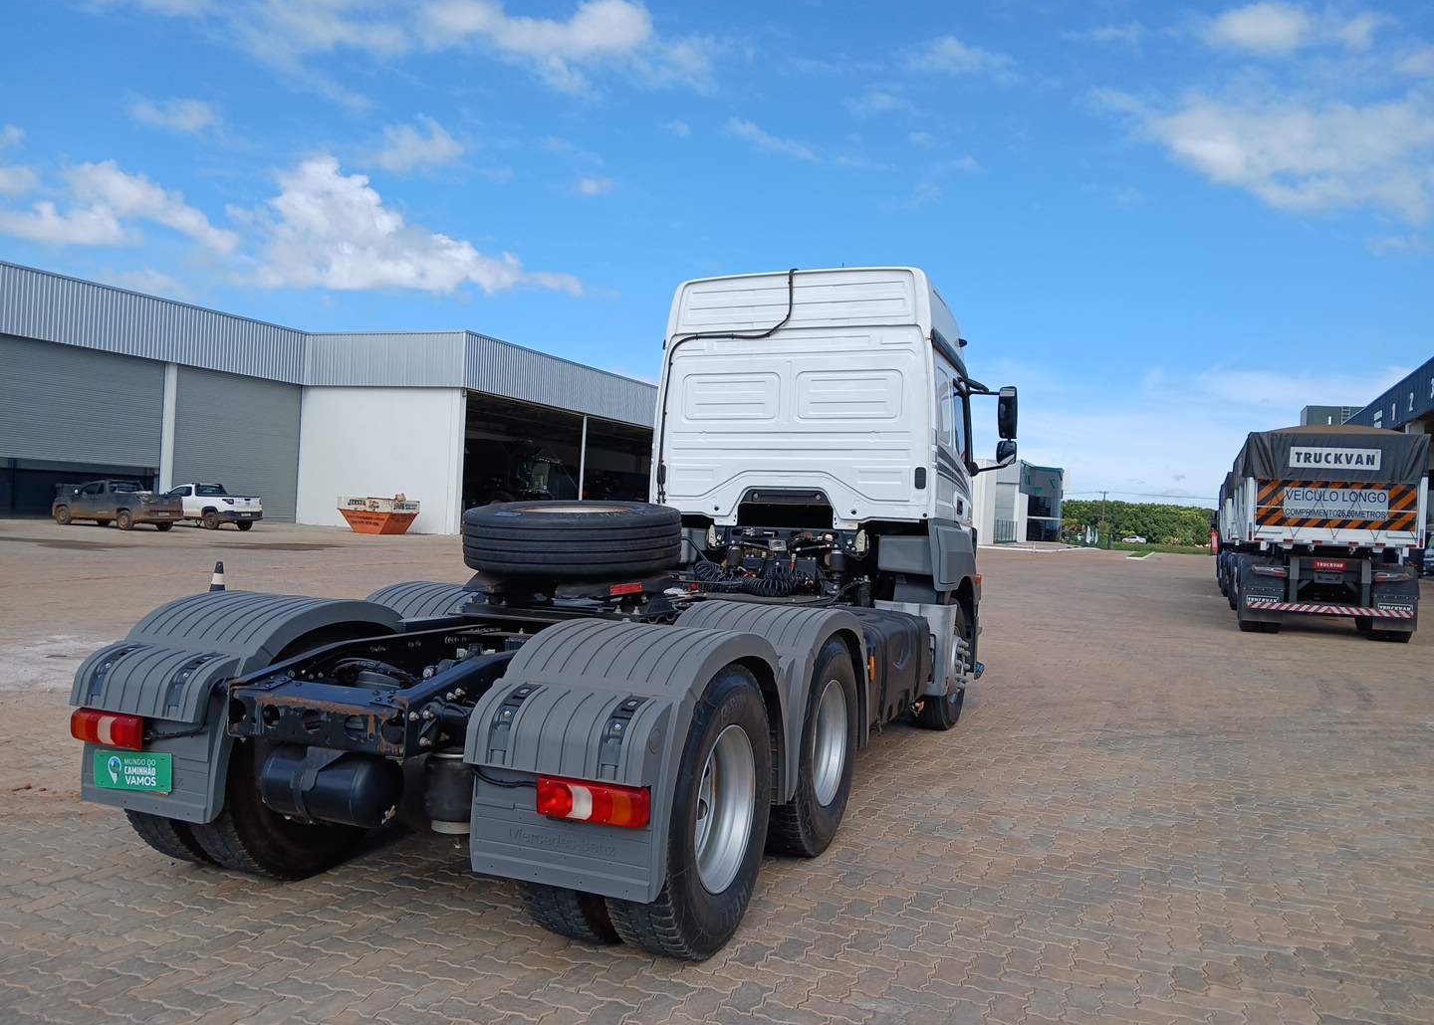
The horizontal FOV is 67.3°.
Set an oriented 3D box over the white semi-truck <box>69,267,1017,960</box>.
[{"bbox_3d":[-0.014,-0.157,6.887,2.680,3.520,6.940,2,0,22],"label":"white semi-truck"}]

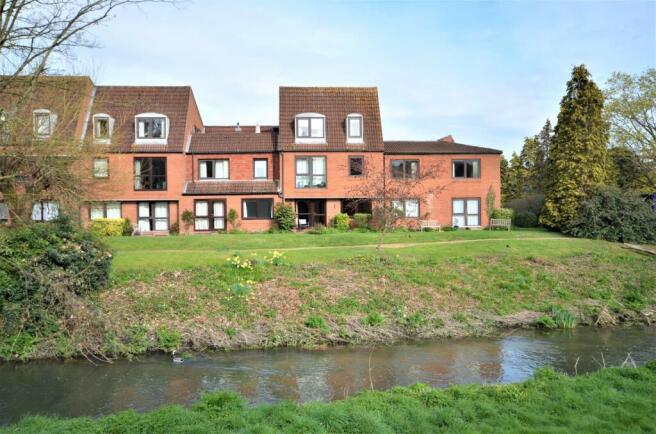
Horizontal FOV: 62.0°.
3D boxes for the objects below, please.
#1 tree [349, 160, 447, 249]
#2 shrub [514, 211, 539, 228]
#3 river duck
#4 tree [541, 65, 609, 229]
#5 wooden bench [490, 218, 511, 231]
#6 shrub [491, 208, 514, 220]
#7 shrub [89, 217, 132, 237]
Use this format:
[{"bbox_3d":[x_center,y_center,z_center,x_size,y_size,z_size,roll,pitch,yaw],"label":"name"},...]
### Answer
[{"bbox_3d":[3.110,-0.559,24.400,4.300,3.950,4.000,0,1,0],"label":"tree"},{"bbox_3d":[14.197,0.179,39.000,1.700,1.300,1.500,0,1,0],"label":"shrub"},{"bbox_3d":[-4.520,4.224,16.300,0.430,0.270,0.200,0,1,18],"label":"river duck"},{"bbox_3d":[16.500,-4.685,36.500,4.500,11.000,4.400,0,1,0],"label":"tree"},{"bbox_3d":[11.471,0.544,36.200,1.300,0.850,0.600,0,1,0],"label":"wooden bench"},{"bbox_3d":[11.970,0.144,37.300,1.500,1.450,1.200,0,1,0],"label":"shrub"},{"bbox_3d":[-13.282,0.641,33.300,2.650,1.100,1.200,0,1,0],"label":"shrub"}]

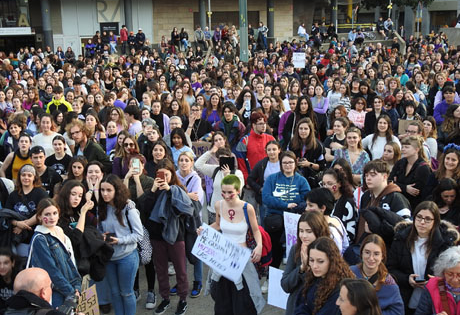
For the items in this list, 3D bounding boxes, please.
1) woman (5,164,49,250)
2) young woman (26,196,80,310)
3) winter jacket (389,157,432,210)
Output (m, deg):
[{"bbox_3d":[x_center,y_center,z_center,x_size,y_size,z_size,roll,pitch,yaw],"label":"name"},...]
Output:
[{"bbox_3d":[-1.949,0.866,6.226,0.460,1.650,0.360,-5,15,-14],"label":"woman"},{"bbox_3d":[-1.547,1.155,5.640,0.330,1.630,0.450,12,19,43],"label":"young woman"},{"bbox_3d":[2.104,0.316,7.300,0.470,0.630,0.340,8,16,32],"label":"winter jacket"}]

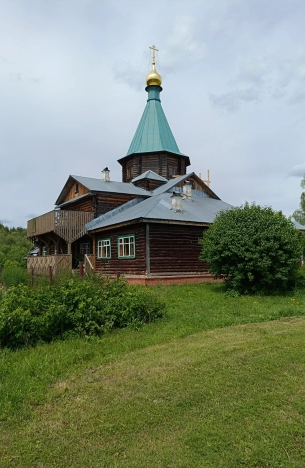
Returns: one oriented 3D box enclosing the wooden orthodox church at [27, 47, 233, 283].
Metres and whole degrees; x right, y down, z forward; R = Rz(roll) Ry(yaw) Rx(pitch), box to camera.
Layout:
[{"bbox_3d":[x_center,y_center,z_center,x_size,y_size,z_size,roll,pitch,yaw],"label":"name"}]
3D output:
[{"bbox_3d":[0.313,-7.376,30.263,19.300,22.500,17.400,2,-5,-33],"label":"wooden orthodox church"}]

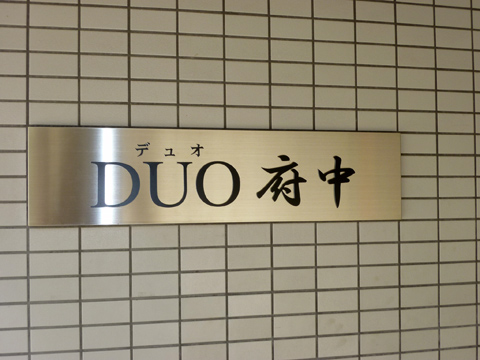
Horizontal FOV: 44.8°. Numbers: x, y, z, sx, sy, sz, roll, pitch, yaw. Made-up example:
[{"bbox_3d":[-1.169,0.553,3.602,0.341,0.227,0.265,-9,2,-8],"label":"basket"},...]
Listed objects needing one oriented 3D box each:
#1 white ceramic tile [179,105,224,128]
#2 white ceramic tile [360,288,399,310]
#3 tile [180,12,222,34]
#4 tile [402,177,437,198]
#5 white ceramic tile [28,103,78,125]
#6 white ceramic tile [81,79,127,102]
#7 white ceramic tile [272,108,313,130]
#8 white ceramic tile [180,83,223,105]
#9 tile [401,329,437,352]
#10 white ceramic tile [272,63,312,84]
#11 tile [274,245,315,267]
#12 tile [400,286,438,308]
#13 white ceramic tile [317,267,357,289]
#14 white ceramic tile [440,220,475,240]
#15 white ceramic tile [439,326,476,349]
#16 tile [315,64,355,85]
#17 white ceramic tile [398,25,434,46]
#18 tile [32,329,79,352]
[{"bbox_3d":[-0.081,-0.133,1.237,0.095,0.045,0.008,0,-2,-13],"label":"white ceramic tile"},{"bbox_3d":[0.313,0.267,1.315,0.095,0.045,0.008,0,-1,-13],"label":"white ceramic tile"},{"bbox_3d":[-0.083,-0.332,1.242,0.095,0.045,0.008,0,-1,-13],"label":"tile"},{"bbox_3d":[0.408,0.016,1.341,0.095,0.045,0.008,0,-2,-13],"label":"tile"},{"bbox_3d":[-0.374,-0.132,1.171,0.095,0.045,0.008,0,-2,-13],"label":"white ceramic tile"},{"bbox_3d":[-0.277,-0.182,1.194,0.095,0.045,0.008,0,-2,-13],"label":"white ceramic tile"},{"bbox_3d":[0.114,-0.133,1.281,0.095,0.045,0.008,0,-1,-13],"label":"white ceramic tile"},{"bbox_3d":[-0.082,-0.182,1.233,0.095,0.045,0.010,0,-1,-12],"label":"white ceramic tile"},{"bbox_3d":[0.411,0.366,1.332,0.095,0.045,0.008,0,-2,-13],"label":"tile"},{"bbox_3d":[0.113,-0.233,1.283,0.096,0.045,0.009,0,-2,-13],"label":"white ceramic tile"},{"bbox_3d":[0.116,0.167,1.272,0.095,0.045,0.008,0,-2,-13],"label":"tile"},{"bbox_3d":[0.410,0.266,1.337,0.095,0.045,0.008,0,-1,-13],"label":"tile"},{"bbox_3d":[0.214,0.217,1.293,0.096,0.045,0.009,0,-2,-13],"label":"white ceramic tile"},{"bbox_3d":[0.506,0.116,1.363,0.095,0.045,0.008,0,-2,-13],"label":"white ceramic tile"},{"bbox_3d":[0.509,0.366,1.356,0.095,0.045,0.008,0,-1,-13],"label":"white ceramic tile"},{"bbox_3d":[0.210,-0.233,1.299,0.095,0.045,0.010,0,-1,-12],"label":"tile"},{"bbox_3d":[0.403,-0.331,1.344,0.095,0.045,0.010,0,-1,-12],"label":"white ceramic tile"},{"bbox_3d":[-0.370,0.318,1.159,0.095,0.045,0.008,0,-2,-13],"label":"tile"}]

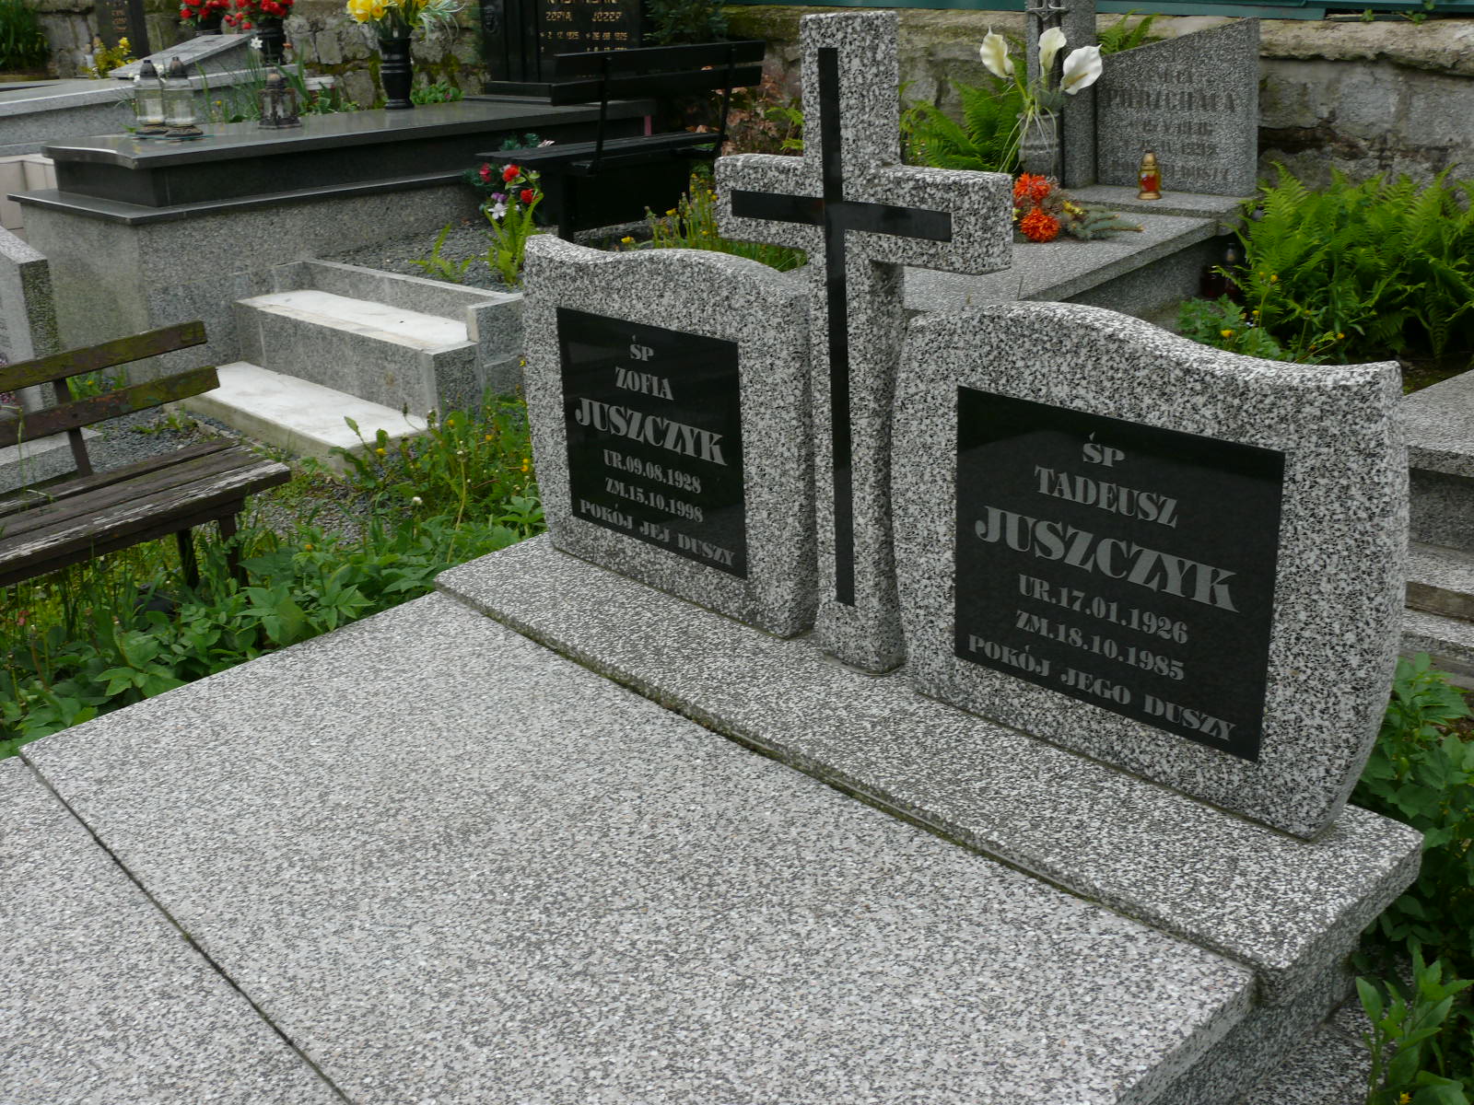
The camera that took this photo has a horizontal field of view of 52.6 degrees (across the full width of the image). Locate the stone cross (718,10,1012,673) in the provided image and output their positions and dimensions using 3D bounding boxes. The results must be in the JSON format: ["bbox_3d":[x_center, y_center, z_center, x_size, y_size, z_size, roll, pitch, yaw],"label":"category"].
[{"bbox_3d":[0.189,-0.306,2.339,0.091,1.014,0.523,-20,27,-39],"label":"stone cross"}]

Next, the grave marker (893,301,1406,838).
[{"bbox_3d":[0.485,-0.011,1.895,0.061,0.594,0.716,-21,27,-38],"label":"grave marker"}]

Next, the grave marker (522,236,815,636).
[{"bbox_3d":[-0.107,-0.218,2.539,0.090,0.605,0.725,-20,26,-37],"label":"grave marker"}]

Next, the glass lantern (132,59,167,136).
[{"bbox_3d":[-2.146,-1.663,5.450,0.125,0.262,0.125,-22,28,-38],"label":"glass lantern"}]

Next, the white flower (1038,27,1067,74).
[{"bbox_3d":[1.162,-1.853,5.500,0.100,0.165,0.100,-22,28,-38],"label":"white flower"}]

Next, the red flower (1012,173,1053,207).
[{"bbox_3d":[0.834,-1.024,4.200,0.110,0.095,0.115,-4,20,1],"label":"red flower"}]

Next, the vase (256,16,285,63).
[{"bbox_3d":[-2.407,-2.651,7.700,0.145,0.240,0.145,-20,26,-37],"label":"vase"}]

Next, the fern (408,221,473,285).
[{"bbox_3d":[-0.914,-0.928,4.620,0.200,0.180,0.210,-20,26,-37],"label":"fern"}]

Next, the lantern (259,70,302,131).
[{"bbox_3d":[-1.702,-1.687,5.550,0.145,0.210,0.145,-22,28,-38],"label":"lantern"}]

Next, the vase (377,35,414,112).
[{"bbox_3d":[-1.510,-2.124,6.600,0.148,0.305,0.148,-20,26,-37],"label":"vase"}]

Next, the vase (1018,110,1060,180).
[{"bbox_3d":[1.146,-1.526,5.650,0.155,0.290,0.155,-3,21,1],"label":"vase"}]

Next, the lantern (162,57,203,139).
[{"bbox_3d":[-2.223,-1.823,5.970,0.140,0.305,0.140,-20,26,-37],"label":"lantern"}]

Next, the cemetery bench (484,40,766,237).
[{"bbox_3d":[-0.425,-1.511,5.598,1.000,0.750,0.470,-20,26,-37],"label":"cemetery bench"}]

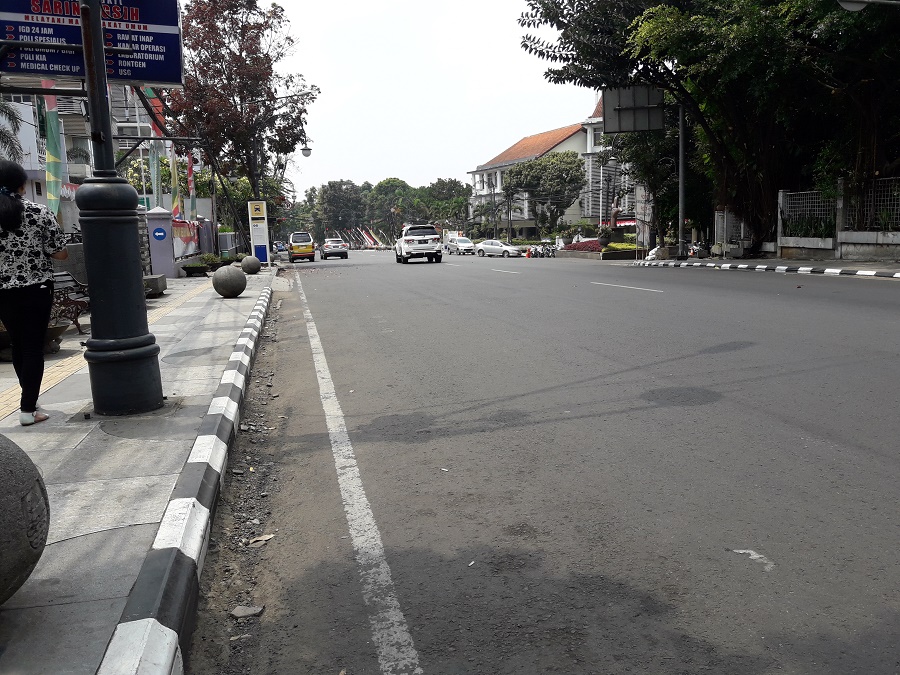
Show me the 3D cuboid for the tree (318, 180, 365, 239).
[{"bbox_3d":[-16.981,-19.667,115.000,7.600,10.300,7.600,-3,8,-12],"label":"tree"}]

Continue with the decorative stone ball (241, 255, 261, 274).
[{"bbox_3d":[-6.249,-2.257,22.902,0.600,0.600,0.600,-3,8,-12],"label":"decorative stone ball"}]

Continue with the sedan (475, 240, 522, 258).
[{"bbox_3d":[4.102,-7.702,63.116,4.400,1.470,1.700,4,10,36],"label":"sedan"}]

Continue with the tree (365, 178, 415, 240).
[{"bbox_3d":[-9.399,-19.746,115.000,7.800,10.500,7.800,-3,8,-12],"label":"tree"}]

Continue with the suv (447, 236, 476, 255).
[{"bbox_3d":[1.076,-8.709,69.138,1.670,1.680,4.150,-3,8,-12],"label":"suv"}]

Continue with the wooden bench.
[{"bbox_3d":[-4.798,-0.493,9.297,0.600,0.750,1.550,-4,8,-13],"label":"wooden bench"}]

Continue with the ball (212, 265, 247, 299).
[{"bbox_3d":[-3.987,-1.002,13.194,0.600,0.600,0.600,-3,8,-12],"label":"ball"}]

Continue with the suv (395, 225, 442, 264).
[{"bbox_3d":[-1.593,-4.556,35.335,1.840,1.840,4.700,-3,8,-10],"label":"suv"}]

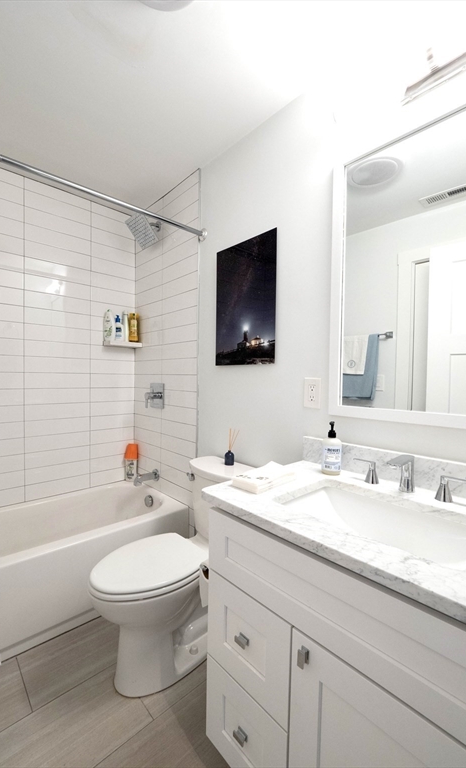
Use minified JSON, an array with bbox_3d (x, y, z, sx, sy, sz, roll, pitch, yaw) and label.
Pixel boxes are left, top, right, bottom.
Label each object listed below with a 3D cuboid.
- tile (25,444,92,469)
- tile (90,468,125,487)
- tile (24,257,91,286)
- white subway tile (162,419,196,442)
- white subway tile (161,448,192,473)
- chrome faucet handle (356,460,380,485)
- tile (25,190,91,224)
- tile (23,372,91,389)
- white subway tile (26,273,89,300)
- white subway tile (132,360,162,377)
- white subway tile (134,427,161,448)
[{"bbox_3d":[-1.181,0.499,2.122,0.401,0.101,0.010,-1,2,-43],"label":"tile"},{"bbox_3d":[-0.904,0.696,2.352,0.333,0.101,0.012,-1,2,-43],"label":"tile"},{"bbox_3d":[-1.151,-0.741,2.067,0.397,0.101,0.010,-1,2,-43],"label":"tile"},{"bbox_3d":[-0.356,0.302,2.021,0.010,0.100,0.405,-1,2,-43],"label":"white subway tile"},{"bbox_3d":[-0.354,0.507,2.018,0.012,0.101,0.399,-1,2,-43],"label":"white subway tile"},{"bbox_3d":[0.448,0.293,1.039,0.050,0.066,0.088,-1,2,-43],"label":"chrome faucet handle"},{"bbox_3d":[-1.157,-1.165,2.078,0.401,0.101,0.010,-1,2,-43],"label":"tile"},{"bbox_3d":[-1.173,-0.021,2.108,0.401,0.101,0.010,-1,2,-43],"label":"tile"},{"bbox_3d":[-1.164,-0.645,2.092,0.401,0.101,0.010,-1,2,-43],"label":"white subway tile"},{"bbox_3d":[-0.631,-0.126,2.313,0.010,0.102,0.406,-1,2,-43],"label":"white subway tile"},{"bbox_3d":[-0.637,0.393,2.318,0.010,0.100,0.401,-1,2,-43],"label":"white subway tile"}]

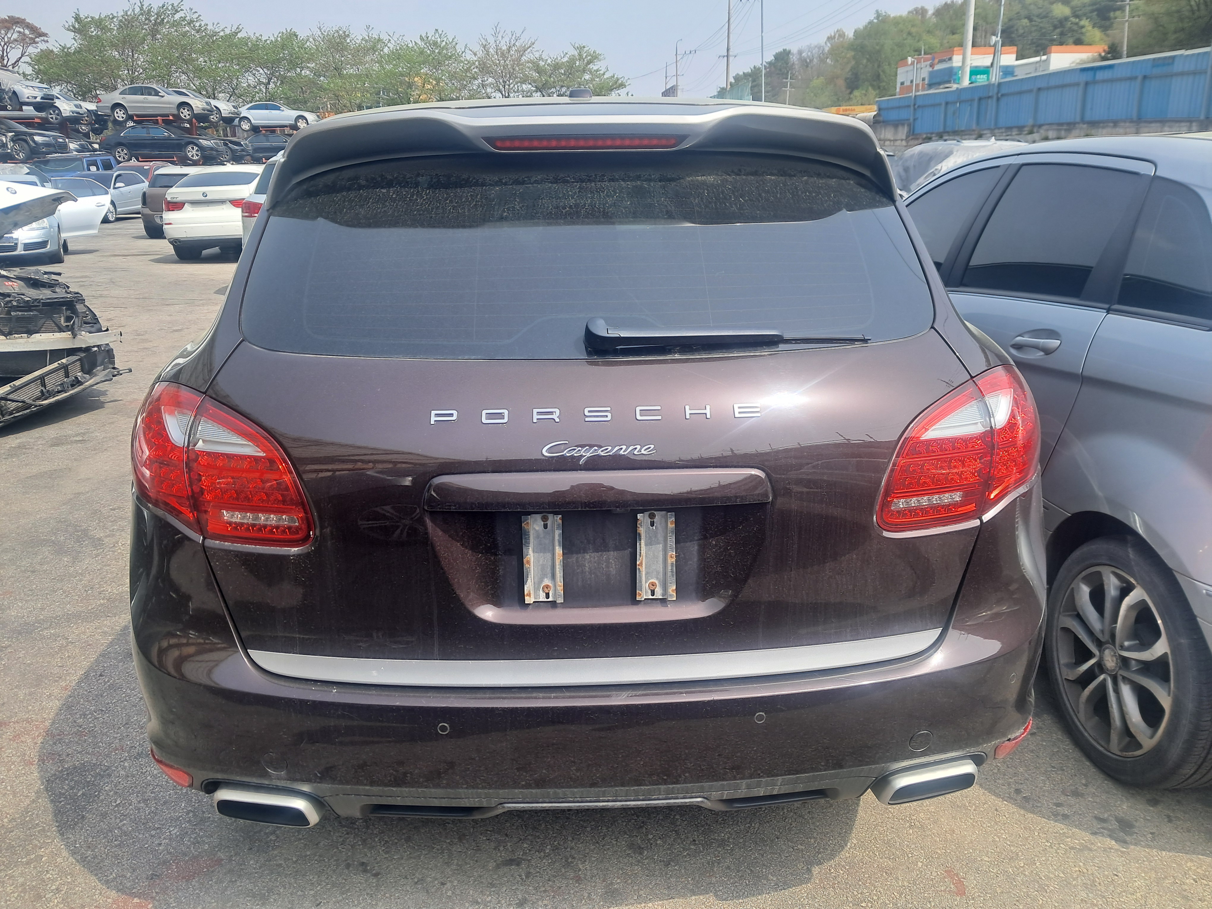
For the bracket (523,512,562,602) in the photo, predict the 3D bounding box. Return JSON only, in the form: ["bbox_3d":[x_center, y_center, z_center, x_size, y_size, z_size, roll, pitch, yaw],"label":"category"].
[{"bbox_3d":[-0.107,0.178,1.601,0.066,0.153,0.015,-1,7,-3],"label":"bracket"}]

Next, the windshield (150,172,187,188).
[{"bbox_3d":[-9.564,-6.102,21.009,1.120,0.380,0.100,0,-3,0],"label":"windshield"}]

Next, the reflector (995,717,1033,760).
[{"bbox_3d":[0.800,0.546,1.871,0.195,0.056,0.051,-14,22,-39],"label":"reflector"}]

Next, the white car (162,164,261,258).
[{"bbox_3d":[-6.624,-4.502,17.524,1.890,1.550,4.980,-2,17,-4],"label":"white car"}]

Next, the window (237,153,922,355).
[{"bbox_3d":[-0.028,-0.370,1.709,1.169,0.087,0.523,-1,61,-3],"label":"window"}]

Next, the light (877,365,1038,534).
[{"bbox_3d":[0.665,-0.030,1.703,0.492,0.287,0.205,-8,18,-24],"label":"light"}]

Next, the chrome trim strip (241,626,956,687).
[{"bbox_3d":[-0.006,0.345,1.581,1.184,0.051,0.087,-1,17,-3],"label":"chrome trim strip"}]

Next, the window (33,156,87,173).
[{"bbox_3d":[-16.355,-8.659,28.300,1.450,0.500,0.120,-2,-11,-6],"label":"window"}]

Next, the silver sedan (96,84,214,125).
[{"bbox_3d":[-19.874,-15.455,41.806,4.820,1.480,1.820,0,17,2],"label":"silver sedan"}]

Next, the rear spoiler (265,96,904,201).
[{"bbox_3d":[-0.039,-0.588,1.836,1.210,0.190,0.318,-1,17,-3],"label":"rear spoiler"}]

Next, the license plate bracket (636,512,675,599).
[{"bbox_3d":[0.087,0.174,1.611,0.066,0.153,0.015,-1,7,-3],"label":"license plate bracket"}]

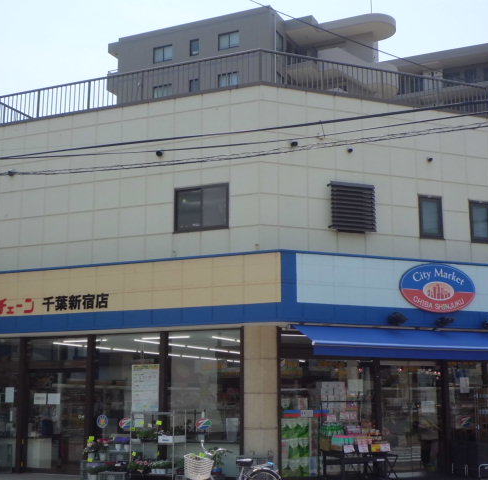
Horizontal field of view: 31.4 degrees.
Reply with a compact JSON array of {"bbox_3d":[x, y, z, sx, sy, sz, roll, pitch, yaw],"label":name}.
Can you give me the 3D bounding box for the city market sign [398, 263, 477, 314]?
[{"bbox_3d":[3.504,0.866,15.664,1.594,0.880,0.130,4,-12,-22],"label":"city market sign"}]

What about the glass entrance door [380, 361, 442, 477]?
[{"bbox_3d":[3.140,3.346,16.248,1.358,2.080,0.100,4,-12,-22],"label":"glass entrance door"}]

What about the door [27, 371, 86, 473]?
[{"bbox_3d":[-3.645,3.507,16.823,1.443,2.000,0.100,-5,-12,24],"label":"door"}]

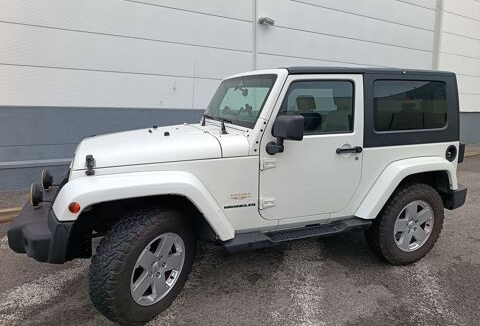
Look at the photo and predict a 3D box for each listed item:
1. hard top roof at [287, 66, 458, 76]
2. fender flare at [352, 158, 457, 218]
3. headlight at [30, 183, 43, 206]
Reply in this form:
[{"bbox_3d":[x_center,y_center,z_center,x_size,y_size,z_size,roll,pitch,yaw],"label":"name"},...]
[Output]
[{"bbox_3d":[0.989,-0.938,3.476,1.860,0.120,1.380,-4,13,-21],"label":"hard top roof"},{"bbox_3d":[1.556,0.190,3.012,1.020,0.480,0.180,-4,13,-21],"label":"fender flare"},{"bbox_3d":[-1.492,0.232,2.474,0.090,0.165,0.165,-4,13,-21],"label":"headlight"}]

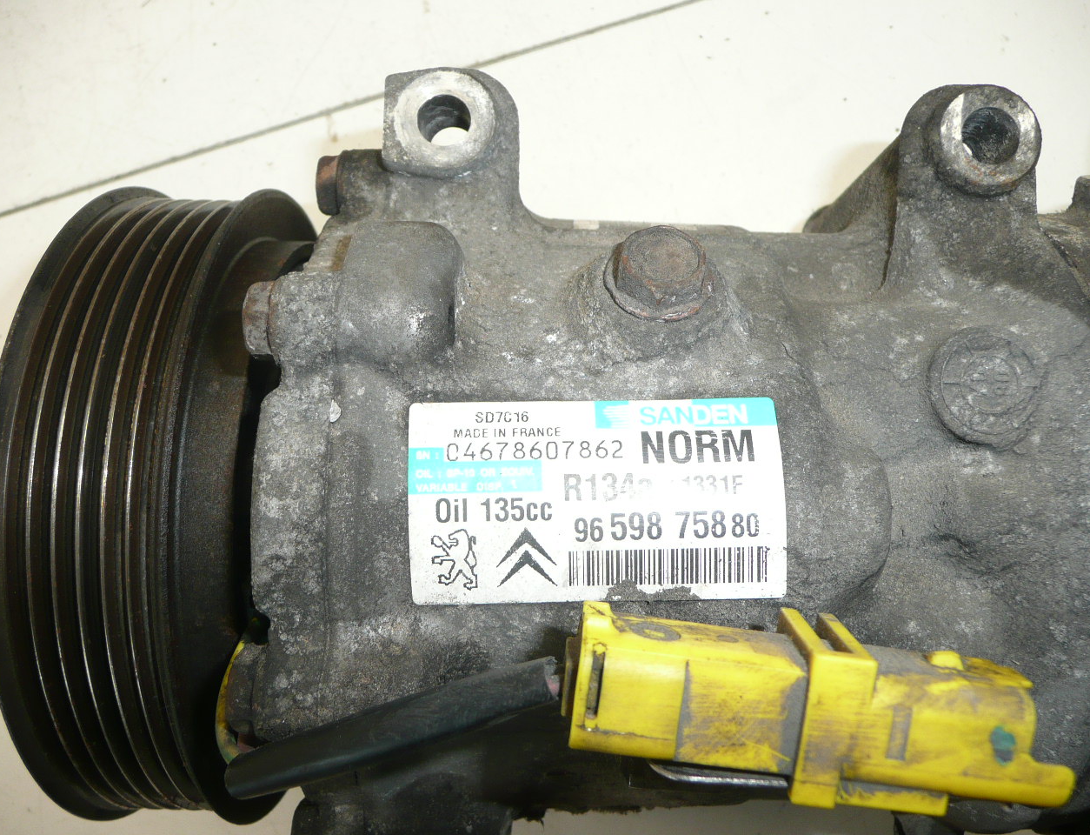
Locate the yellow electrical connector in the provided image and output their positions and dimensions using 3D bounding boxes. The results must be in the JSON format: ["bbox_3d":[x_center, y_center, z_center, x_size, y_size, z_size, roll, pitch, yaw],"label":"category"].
[{"bbox_3d":[0.035,0.039,0.122,0.065,0.021,0.021,7,96,1],"label":"yellow electrical connector"}]

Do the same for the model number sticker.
[{"bbox_3d":[0.008,0.013,0.135,0.056,0.003,0.030,-1,85,1],"label":"model number sticker"}]

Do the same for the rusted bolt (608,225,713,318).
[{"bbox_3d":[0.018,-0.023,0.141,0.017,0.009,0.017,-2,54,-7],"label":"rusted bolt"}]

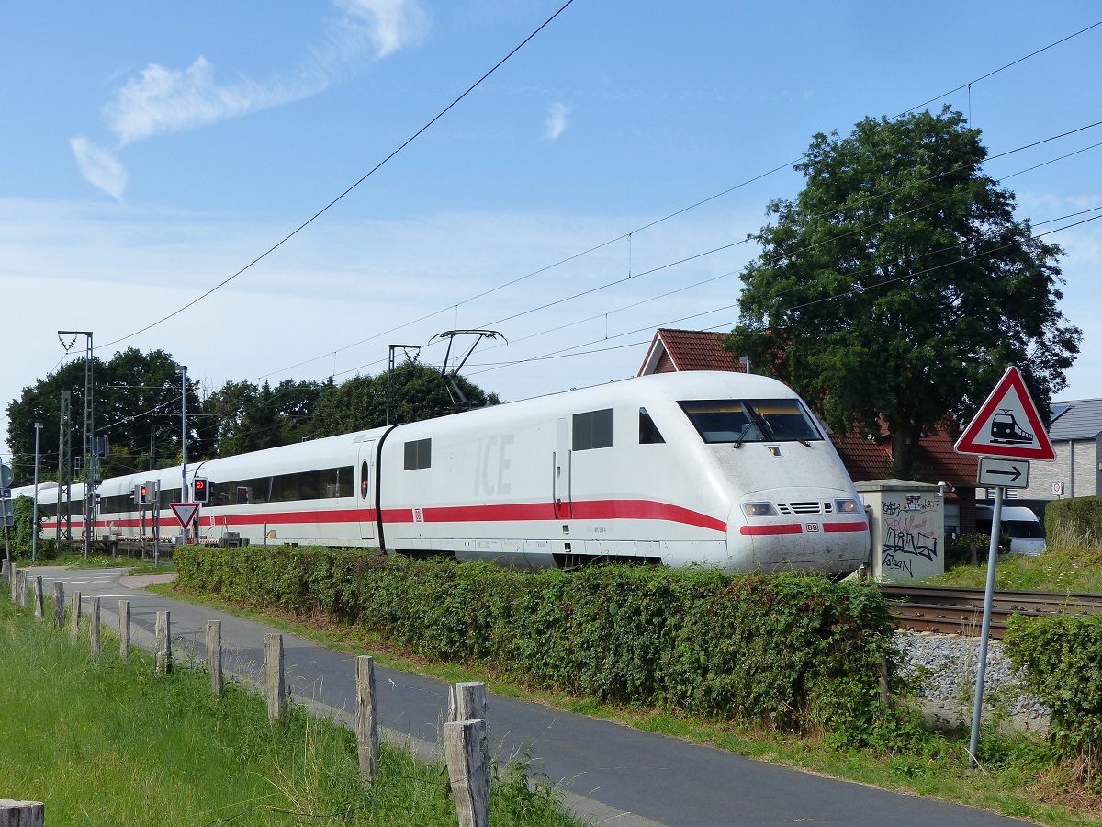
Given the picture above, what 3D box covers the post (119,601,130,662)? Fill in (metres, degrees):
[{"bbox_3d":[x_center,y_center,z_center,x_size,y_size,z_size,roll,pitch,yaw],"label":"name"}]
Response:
[{"bbox_3d":[-6.137,3.189,27.971,0.145,0.950,0.145,1,-4,-20],"label":"post"}]

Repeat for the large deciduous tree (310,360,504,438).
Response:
[{"bbox_3d":[-9.037,2.859,120.056,11.580,11.860,10.500,0,-4,0],"label":"large deciduous tree"}]

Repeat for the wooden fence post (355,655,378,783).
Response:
[{"bbox_3d":[-1.513,2.523,16.000,0.140,1.074,0.140,0,-4,-20],"label":"wooden fence post"}]

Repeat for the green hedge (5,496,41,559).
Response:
[{"bbox_3d":[-20.611,4.412,75.873,1.440,2.460,2.000,0,-4,0],"label":"green hedge"}]

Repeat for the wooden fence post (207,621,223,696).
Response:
[{"bbox_3d":[-3.744,2.783,21.571,0.155,0.950,0.160,1,-4,-20],"label":"wooden fence post"}]

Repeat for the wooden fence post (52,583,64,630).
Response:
[{"bbox_3d":[-9.844,3.862,38.800,0.165,1.028,0.165,0,-4,-20],"label":"wooden fence post"}]

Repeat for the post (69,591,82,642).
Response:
[{"bbox_3d":[-8.125,3.530,33.170,0.150,0.970,0.150,1,-4,-20],"label":"post"}]

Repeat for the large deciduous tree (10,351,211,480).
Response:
[{"bbox_3d":[-38.470,3.031,168.140,17.320,17.350,15.500,0,-4,0],"label":"large deciduous tree"}]

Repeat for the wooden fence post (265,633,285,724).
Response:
[{"bbox_3d":[-2.757,2.647,19.400,0.150,0.917,0.150,0,-4,-20],"label":"wooden fence post"}]

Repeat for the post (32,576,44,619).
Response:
[{"bbox_3d":[-11.083,4.024,41.969,0.165,1.000,0.165,1,-4,-20],"label":"post"}]

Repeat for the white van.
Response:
[{"bbox_3d":[18.745,5.341,82.611,2.000,2.600,5.600,1,-4,-16],"label":"white van"}]

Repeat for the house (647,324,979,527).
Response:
[{"bbox_3d":[10.191,1.552,85.450,13.200,9.850,11.500,2,-4,-31],"label":"house"}]

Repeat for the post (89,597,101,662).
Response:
[{"bbox_3d":[-7.084,3.388,30.168,0.150,1.050,0.150,1,-4,-20],"label":"post"}]

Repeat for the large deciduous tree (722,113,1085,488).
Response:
[{"bbox_3d":[11.328,-2.410,62.000,11.300,14.800,11.300,1,-4,-18],"label":"large deciduous tree"}]

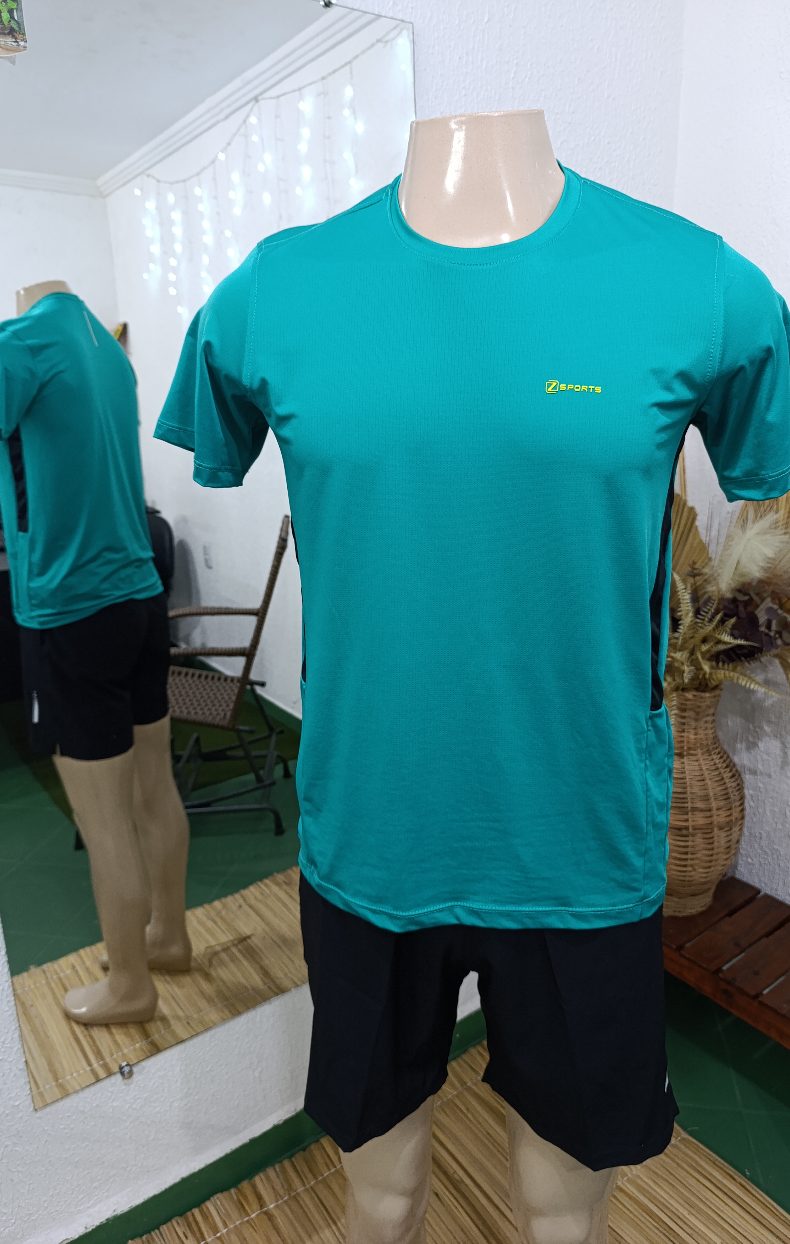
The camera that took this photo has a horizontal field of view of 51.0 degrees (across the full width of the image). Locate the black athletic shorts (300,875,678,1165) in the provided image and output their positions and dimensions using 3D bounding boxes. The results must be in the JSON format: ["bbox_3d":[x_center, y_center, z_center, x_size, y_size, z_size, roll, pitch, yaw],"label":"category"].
[{"bbox_3d":[0.093,0.343,0.865,0.400,0.360,0.260,0,16,7],"label":"black athletic shorts"}]

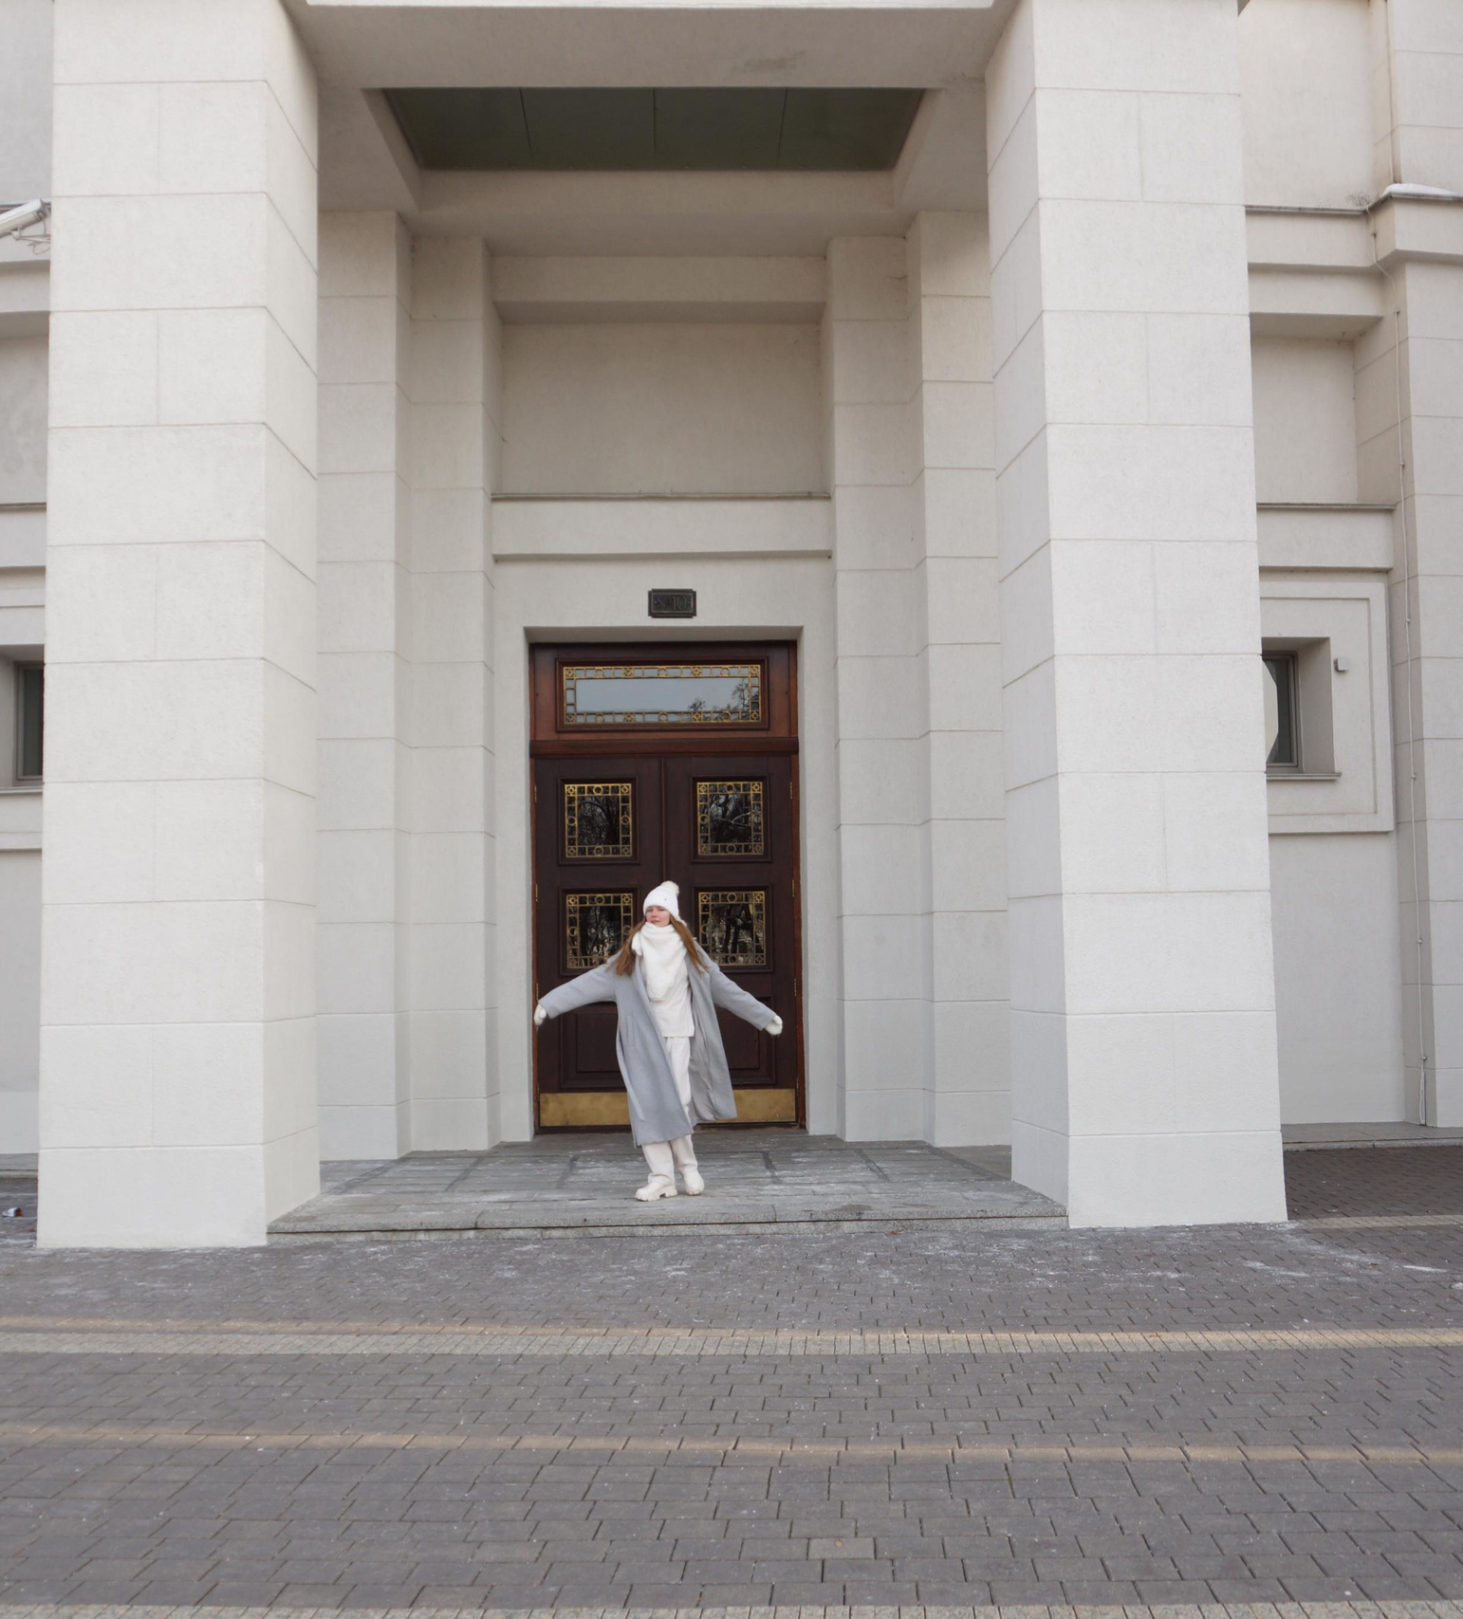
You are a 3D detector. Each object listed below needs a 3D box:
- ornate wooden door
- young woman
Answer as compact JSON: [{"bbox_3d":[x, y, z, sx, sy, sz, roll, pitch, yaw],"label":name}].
[{"bbox_3d":[-0.467,0.554,13.388,1.945,3.586,0.150,-1,-4,-2],"label":"ornate wooden door"},{"bbox_3d":[-0.394,1.242,9.897,1.320,1.699,0.500,-2,-4,12],"label":"young woman"}]

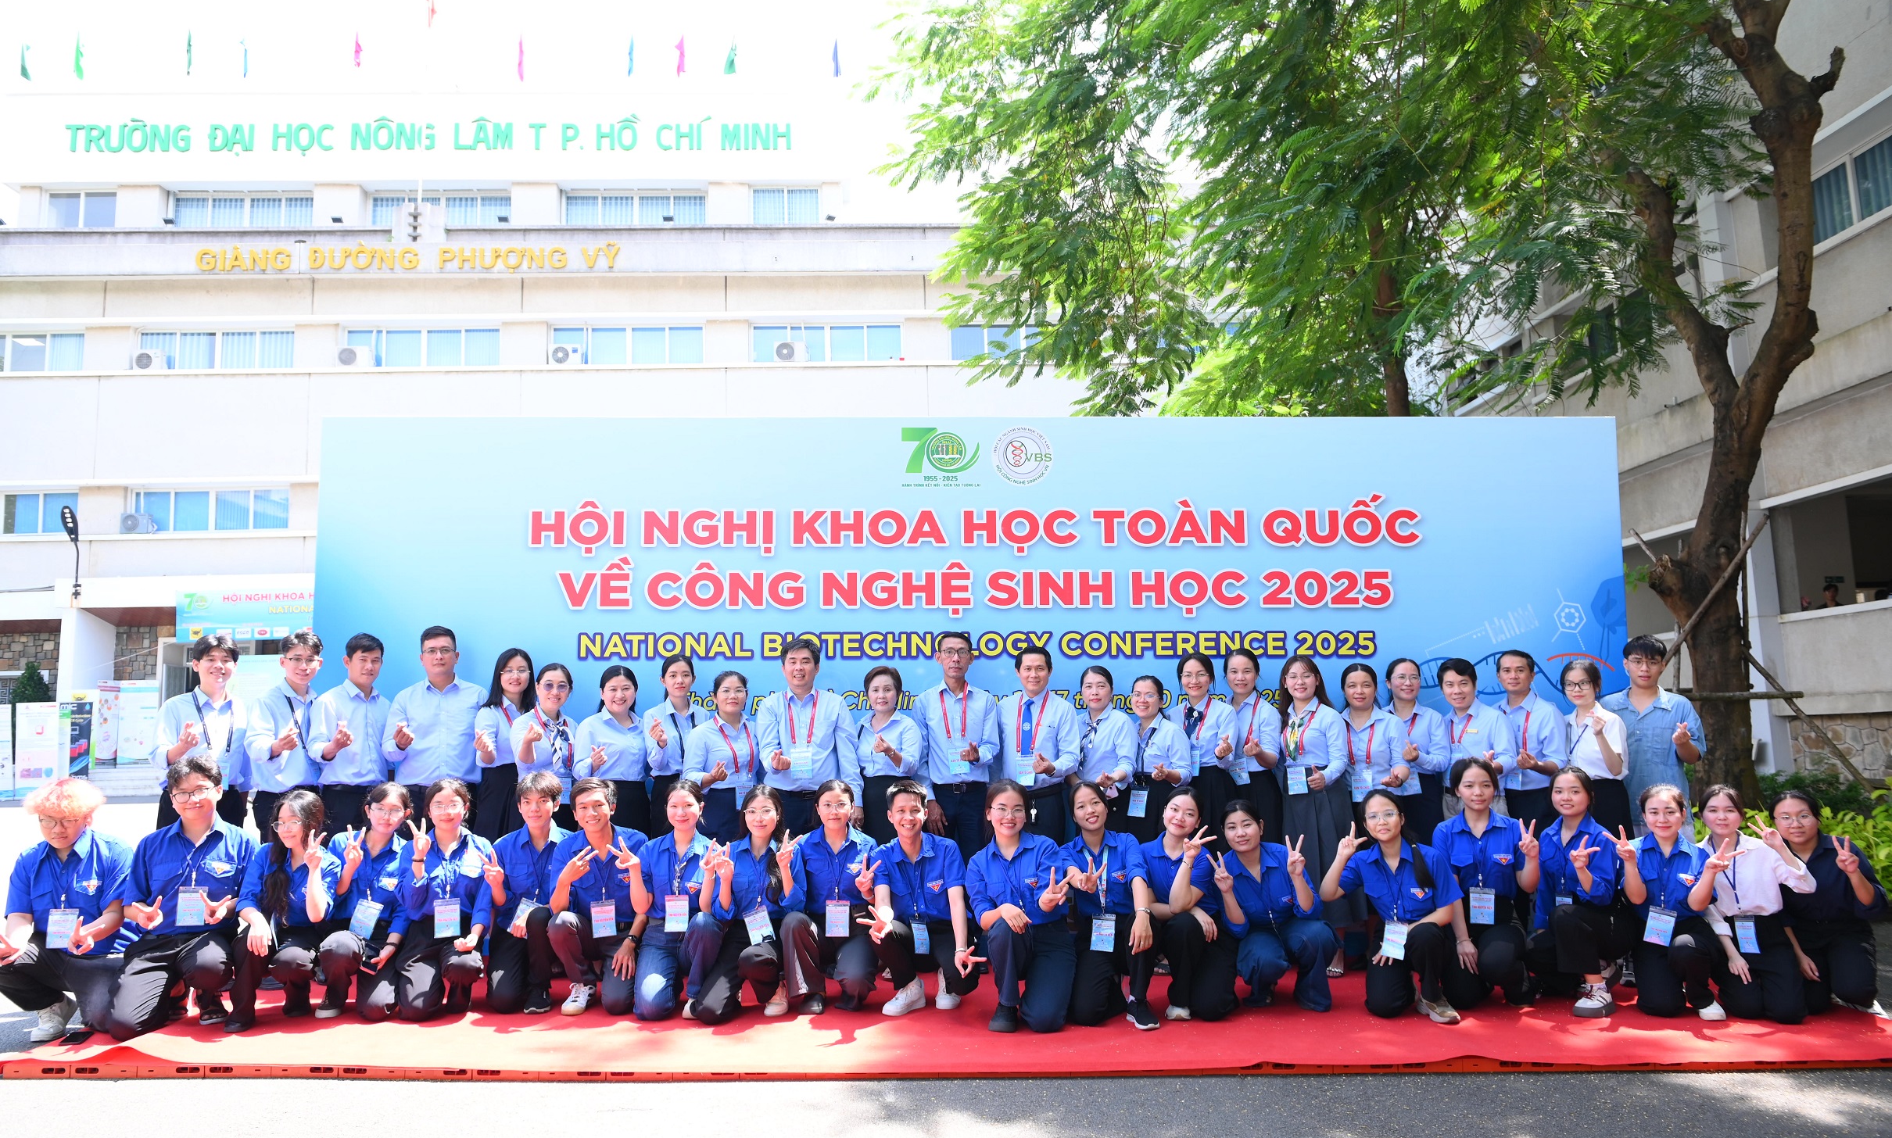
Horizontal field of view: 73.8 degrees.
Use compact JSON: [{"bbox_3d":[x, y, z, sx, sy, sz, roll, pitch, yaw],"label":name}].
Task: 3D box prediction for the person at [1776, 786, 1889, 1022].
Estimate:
[{"bbox_3d":[4.015,1.495,5.721,0.490,0.965,0.620,-6,-9,38],"label":"person"}]

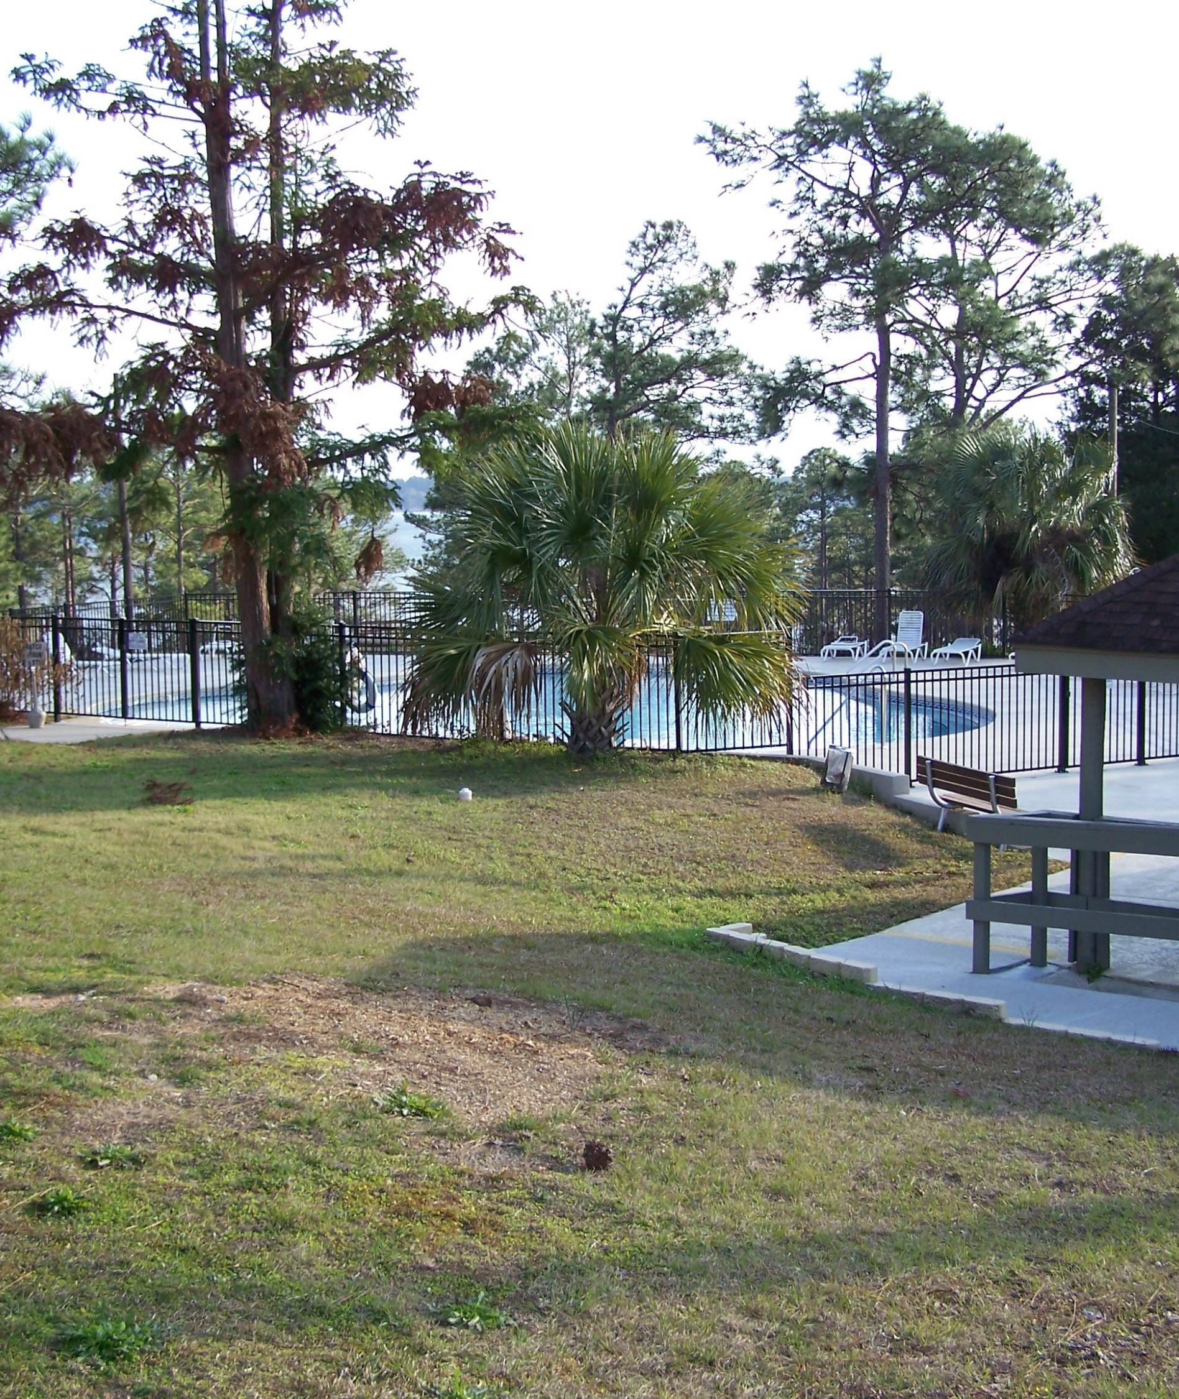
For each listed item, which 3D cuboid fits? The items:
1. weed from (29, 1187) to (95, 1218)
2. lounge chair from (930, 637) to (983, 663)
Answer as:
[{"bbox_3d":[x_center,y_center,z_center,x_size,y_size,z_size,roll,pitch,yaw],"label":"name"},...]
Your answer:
[{"bbox_3d":[-1.432,1.358,5.546,0.175,0.060,0.145,-1,6,0],"label":"weed"},{"bbox_3d":[7.373,-0.953,40.855,0.680,0.470,1.800,1,6,21],"label":"lounge chair"}]

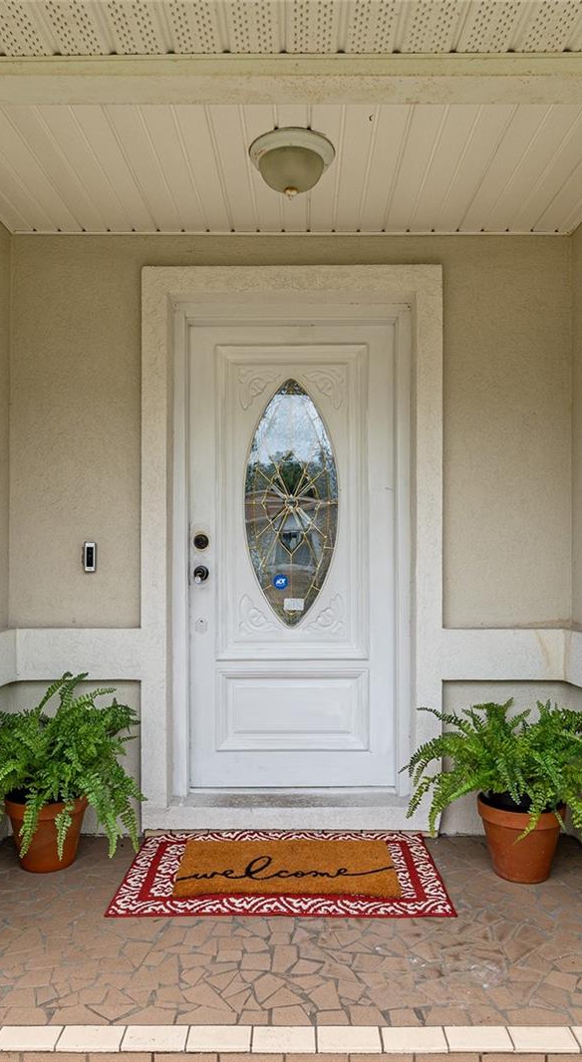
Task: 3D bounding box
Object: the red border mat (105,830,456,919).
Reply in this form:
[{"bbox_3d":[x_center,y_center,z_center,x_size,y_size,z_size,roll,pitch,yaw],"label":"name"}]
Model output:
[{"bbox_3d":[-0.028,1.231,2.551,1.118,0.012,0.601,0,-1,0],"label":"red border mat"}]

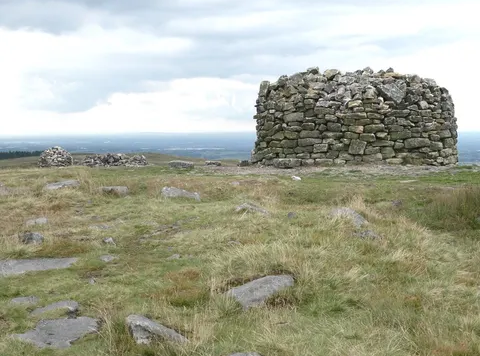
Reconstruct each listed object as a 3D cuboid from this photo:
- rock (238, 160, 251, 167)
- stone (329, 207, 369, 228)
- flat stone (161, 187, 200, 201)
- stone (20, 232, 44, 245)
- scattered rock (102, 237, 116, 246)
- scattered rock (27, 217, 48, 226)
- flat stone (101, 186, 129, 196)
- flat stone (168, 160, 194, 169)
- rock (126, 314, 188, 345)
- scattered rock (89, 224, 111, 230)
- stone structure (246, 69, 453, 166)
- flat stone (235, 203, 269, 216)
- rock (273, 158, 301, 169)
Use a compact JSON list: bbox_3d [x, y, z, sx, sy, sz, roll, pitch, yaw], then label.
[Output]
[{"bbox_3d":[0.117,-0.378,20.600,0.310,0.160,0.250,0,4,0],"label":"rock"},{"bbox_3d":[1.613,0.585,11.700,0.520,0.220,0.400,0,4,0],"label":"stone"},{"bbox_3d":[-1.024,0.267,13.600,0.660,0.200,0.380,1,4,15],"label":"flat stone"},{"bbox_3d":[-2.697,0.792,10.300,0.270,0.130,0.220,0,4,0],"label":"stone"},{"bbox_3d":[-1.645,0.810,10.000,0.160,0.085,0.140,0,4,0],"label":"scattered rock"},{"bbox_3d":[-3.005,0.644,11.700,0.290,0.100,0.210,0,4,0],"label":"scattered rock"},{"bbox_3d":[-2.404,0.260,15.200,0.500,0.160,0.330,0,4,0],"label":"flat stone"},{"bbox_3d":[-1.599,-0.362,21.500,0.680,0.200,0.420,0,4,0],"label":"flat stone"},{"bbox_3d":[-0.611,1.121,5.850,0.420,0.180,0.220,1,4,20],"label":"rock"},{"bbox_3d":[-1.884,0.664,10.600,0.290,0.060,0.240,0,4,0],"label":"scattered rock"},{"bbox_3d":[3.128,-1.714,21.500,5.500,2.580,5.300,0,4,0],"label":"stone structure"},{"bbox_3d":[0.173,0.474,11.900,0.520,0.170,0.360,1,4,12],"label":"flat stone"},{"bbox_3d":[1.135,-0.354,19.300,0.710,0.240,0.380,-1,4,-8],"label":"rock"}]

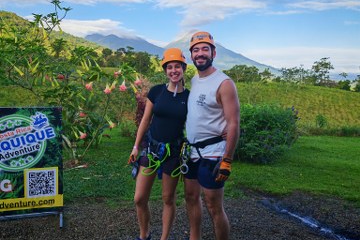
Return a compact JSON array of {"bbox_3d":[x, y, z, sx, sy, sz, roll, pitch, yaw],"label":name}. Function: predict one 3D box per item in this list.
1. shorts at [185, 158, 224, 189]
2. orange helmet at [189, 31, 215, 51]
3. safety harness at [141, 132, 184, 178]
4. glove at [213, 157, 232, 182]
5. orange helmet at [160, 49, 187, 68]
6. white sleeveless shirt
[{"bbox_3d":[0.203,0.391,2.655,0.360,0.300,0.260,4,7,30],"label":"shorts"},{"bbox_3d":[0.167,-0.595,2.521,0.210,0.155,0.265,2,4,12],"label":"orange helmet"},{"bbox_3d":[-0.146,0.280,2.705,0.340,0.350,0.270,3,6,17],"label":"safety harness"},{"bbox_3d":[0.329,0.378,2.543,0.100,0.190,0.120,1,6,0],"label":"glove"},{"bbox_3d":[-0.043,-0.490,2.633,0.205,0.150,0.260,2,4,12],"label":"orange helmet"},{"bbox_3d":[0.208,-0.043,2.610,0.390,0.680,0.260,4,7,28],"label":"white sleeveless shirt"}]

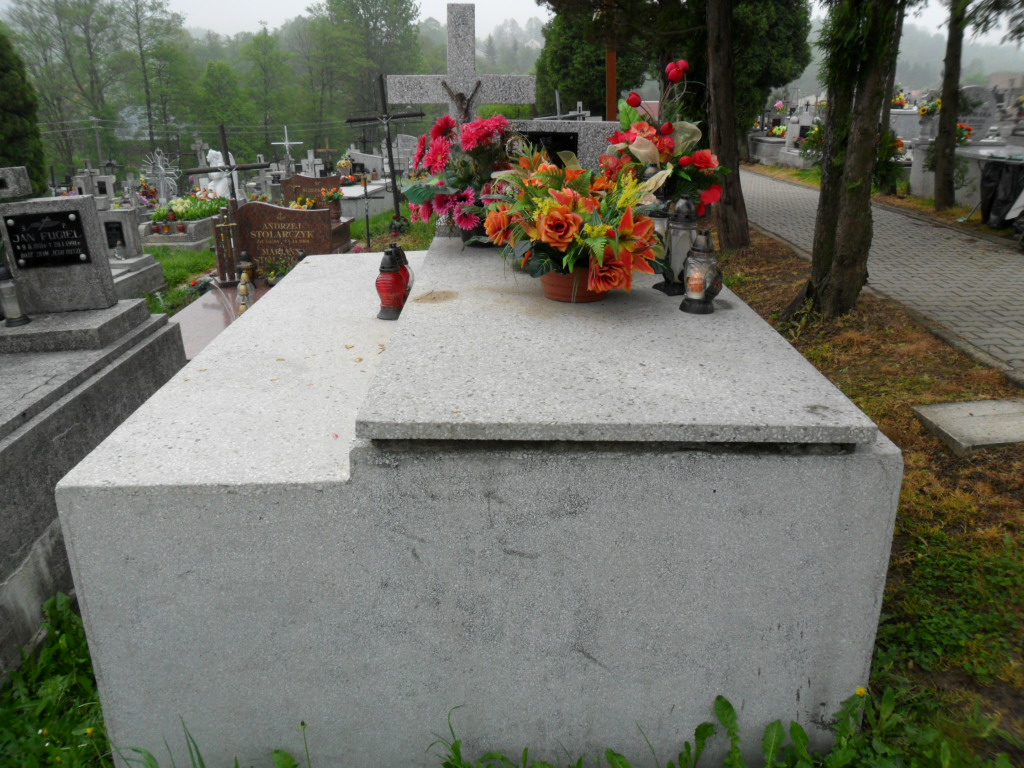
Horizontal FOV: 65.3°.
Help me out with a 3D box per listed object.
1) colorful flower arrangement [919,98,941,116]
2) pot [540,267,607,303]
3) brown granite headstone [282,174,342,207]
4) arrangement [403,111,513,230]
[{"bbox_3d":[5.624,-3.698,10.683,0.360,0.270,0.330,0,21,0],"label":"colorful flower arrangement"},{"bbox_3d":[0.194,-0.340,2.561,0.215,0.115,0.215,0,21,0],"label":"pot"},{"bbox_3d":[-1.900,-1.783,7.538,0.580,0.400,0.090,2,21,5],"label":"brown granite headstone"},{"bbox_3d":[-0.205,-0.857,3.269,0.480,0.460,0.380,0,21,0],"label":"arrangement"}]

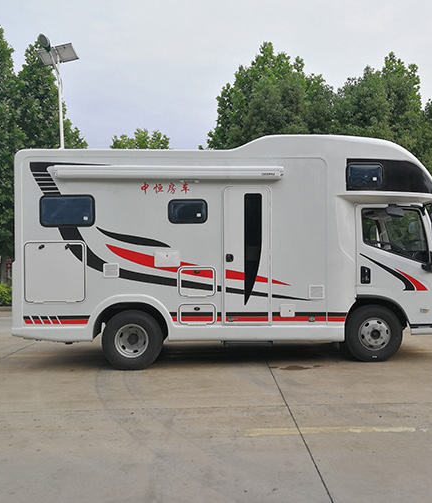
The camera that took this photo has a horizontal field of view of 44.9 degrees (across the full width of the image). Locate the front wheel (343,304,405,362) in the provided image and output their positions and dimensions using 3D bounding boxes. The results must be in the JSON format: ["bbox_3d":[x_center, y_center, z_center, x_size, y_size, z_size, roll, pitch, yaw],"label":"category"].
[{"bbox_3d":[2.224,1.153,7.430,0.800,0.800,0.220,-1,-1,-2],"label":"front wheel"}]

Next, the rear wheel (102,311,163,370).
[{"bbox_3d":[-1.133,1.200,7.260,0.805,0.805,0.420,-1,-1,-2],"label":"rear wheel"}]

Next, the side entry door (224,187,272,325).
[{"bbox_3d":[0.417,0.053,6.930,0.635,1.810,0.060,0,-1,-2],"label":"side entry door"}]

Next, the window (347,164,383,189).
[{"bbox_3d":[2.027,-1.017,7.090,0.490,0.320,0.050,0,-1,-7],"label":"window"}]

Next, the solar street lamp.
[{"bbox_3d":[-4.521,-2.195,15.300,1.150,7.850,1.200,-1,-1,11],"label":"solar street lamp"}]

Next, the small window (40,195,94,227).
[{"bbox_3d":[-1.944,-0.532,6.830,0.710,0.420,0.050,0,-1,-2],"label":"small window"}]

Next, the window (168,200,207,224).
[{"bbox_3d":[-0.369,-0.521,6.890,0.530,0.325,0.050,0,-1,-2],"label":"window"}]

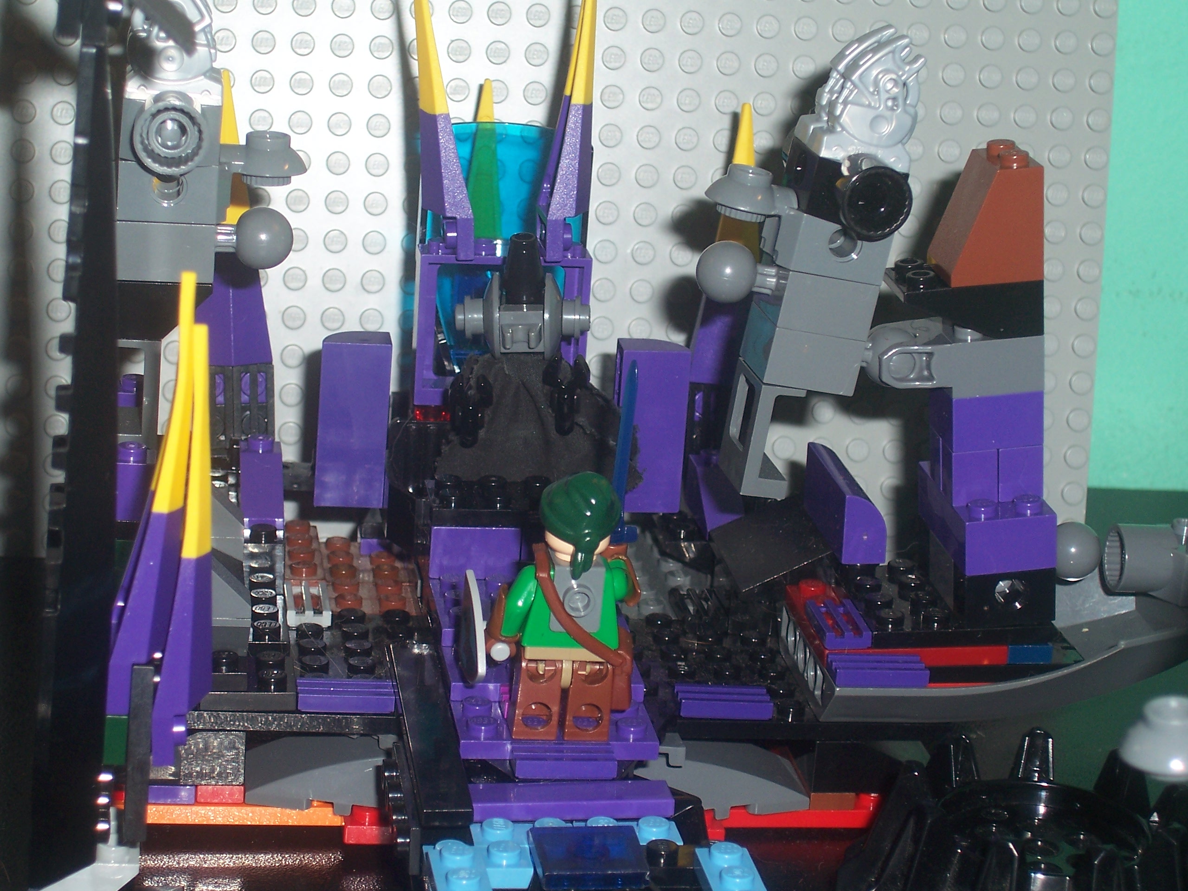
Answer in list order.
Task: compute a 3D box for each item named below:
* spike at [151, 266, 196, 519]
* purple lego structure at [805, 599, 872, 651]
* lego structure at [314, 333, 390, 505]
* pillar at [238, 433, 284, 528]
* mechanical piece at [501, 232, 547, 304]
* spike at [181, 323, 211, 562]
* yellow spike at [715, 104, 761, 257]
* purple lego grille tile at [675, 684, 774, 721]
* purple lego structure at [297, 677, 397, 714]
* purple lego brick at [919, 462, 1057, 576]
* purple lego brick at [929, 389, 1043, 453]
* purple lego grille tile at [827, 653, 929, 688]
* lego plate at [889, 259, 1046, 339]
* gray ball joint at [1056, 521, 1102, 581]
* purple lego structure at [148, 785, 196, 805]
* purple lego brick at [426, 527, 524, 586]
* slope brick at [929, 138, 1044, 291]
[{"bbox_3d":[-0.060,-0.008,0.409,0.006,0.035,0.006,4,16,-10],"label":"spike"},{"bbox_3d":[0.042,0.031,0.488,0.008,0.003,0.016,0,17,-9],"label":"purple lego structure"},{"bbox_3d":[-0.045,-0.005,0.528,0.013,0.032,0.008,2,17,-9],"label":"lego structure"},{"bbox_3d":[-0.062,0.006,0.527,0.008,0.011,0.024,2,17,-10],"label":"pillar"},{"bbox_3d":[-0.013,-0.032,0.507,0.008,0.012,0.008,0,18,-9],"label":"mechanical piece"},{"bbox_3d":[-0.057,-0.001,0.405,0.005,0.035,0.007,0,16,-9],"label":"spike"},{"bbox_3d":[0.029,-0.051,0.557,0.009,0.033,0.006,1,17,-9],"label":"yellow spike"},{"bbox_3d":[0.022,0.044,0.480,0.016,0.003,0.008,2,17,-9],"label":"purple lego grille tile"},{"bbox_3d":[-0.041,0.042,0.468,0.016,0.003,0.008,2,17,-9],"label":"purple lego structure"},{"bbox_3d":[0.068,0.011,0.486,0.016,0.011,0.032,-5,19,-7],"label":"purple lego brick"},{"bbox_3d":[0.067,-0.006,0.480,0.016,0.010,0.016,-5,19,-7],"label":"purple lego brick"},{"bbox_3d":[0.048,0.038,0.471,0.016,0.003,0.008,2,17,-9],"label":"purple lego grille tile"},{"bbox_3d":[0.062,-0.025,0.475,0.024,0.011,0.016,-5,19,-6],"label":"lego plate"},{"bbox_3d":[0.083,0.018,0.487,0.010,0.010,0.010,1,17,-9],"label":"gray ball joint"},{"bbox_3d":[-0.070,0.057,0.469,0.008,0.003,0.008,1,17,-10],"label":"purple lego structure"},{"bbox_3d":[-0.022,0.018,0.506,0.016,0.010,0.009,2,17,-9],"label":"purple lego brick"},{"bbox_3d":[0.065,-0.039,0.469,0.016,0.021,0.016,-5,19,-7],"label":"slope brick"}]

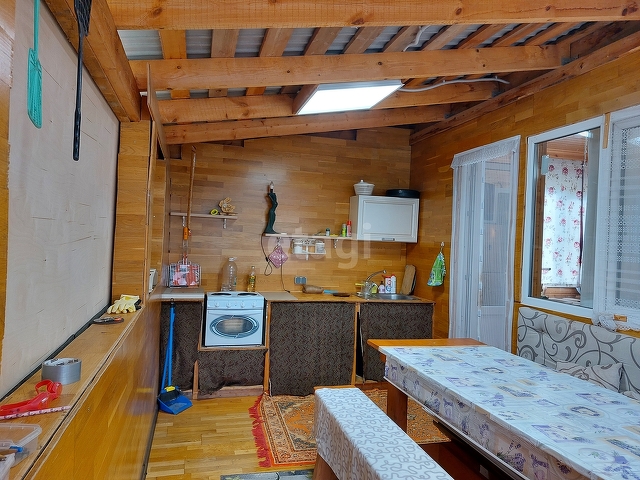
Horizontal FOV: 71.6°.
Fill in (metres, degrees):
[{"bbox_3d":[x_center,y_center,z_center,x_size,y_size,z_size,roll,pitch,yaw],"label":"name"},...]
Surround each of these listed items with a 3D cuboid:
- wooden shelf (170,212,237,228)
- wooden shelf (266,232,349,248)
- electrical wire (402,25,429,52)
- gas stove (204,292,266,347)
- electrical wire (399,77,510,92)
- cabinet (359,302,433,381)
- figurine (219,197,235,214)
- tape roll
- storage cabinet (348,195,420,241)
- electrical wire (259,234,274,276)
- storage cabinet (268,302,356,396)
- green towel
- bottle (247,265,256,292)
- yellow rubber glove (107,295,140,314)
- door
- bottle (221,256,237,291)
[{"bbox_3d":[-1.174,-0.188,4.497,0.646,0.118,0.170,3,0,-16],"label":"wooden shelf"},{"bbox_3d":[-0.119,0.010,4.691,0.953,0.113,0.183,3,0,-16],"label":"wooden shelf"},{"bbox_3d":[0.570,-1.197,2.629,0.100,0.060,0.360,3,0,-16],"label":"electrical wire"},{"bbox_3d":[-0.807,0.728,4.154,0.500,0.420,0.430,2,0,-16],"label":"gas stove"},{"bbox_3d":[1.035,-1.173,3.371,0.960,0.090,0.050,-11,3,-15],"label":"electrical wire"},{"bbox_3d":[0.658,1.051,4.772,0.822,0.868,0.620,3,0,-16],"label":"cabinet"},{"bbox_3d":[-0.921,-0.344,4.412,0.165,0.180,0.090,2,0,-16],"label":"figurine"},{"bbox_3d":[-0.666,0.339,1.147,0.086,0.044,0.086,3,0,-16],"label":"tape roll"},{"bbox_3d":[0.699,-0.222,4.868,0.695,0.471,0.276,3,0,-16],"label":"storage cabinet"},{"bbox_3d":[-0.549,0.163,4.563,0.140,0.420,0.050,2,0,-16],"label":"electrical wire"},{"bbox_3d":[-0.132,1.000,4.409,0.870,0.850,0.560,2,0,-16],"label":"storage cabinet"},{"bbox_3d":[1.157,0.291,4.377,0.070,0.350,0.230,2,0,-16],"label":"green towel"},{"bbox_3d":[-0.692,0.421,4.617,0.078,0.280,0.078,3,0,-16],"label":"bottle"},{"bbox_3d":[-0.931,0.304,2.121,0.145,0.070,0.190,2,0,-7],"label":"yellow rubber glove"},{"bbox_3d":[1.361,0.336,3.887,0.070,2.326,0.930,3,0,-16],"label":"door"},{"bbox_3d":[-0.932,0.369,4.548,0.155,0.358,0.155,3,0,-16],"label":"bottle"}]

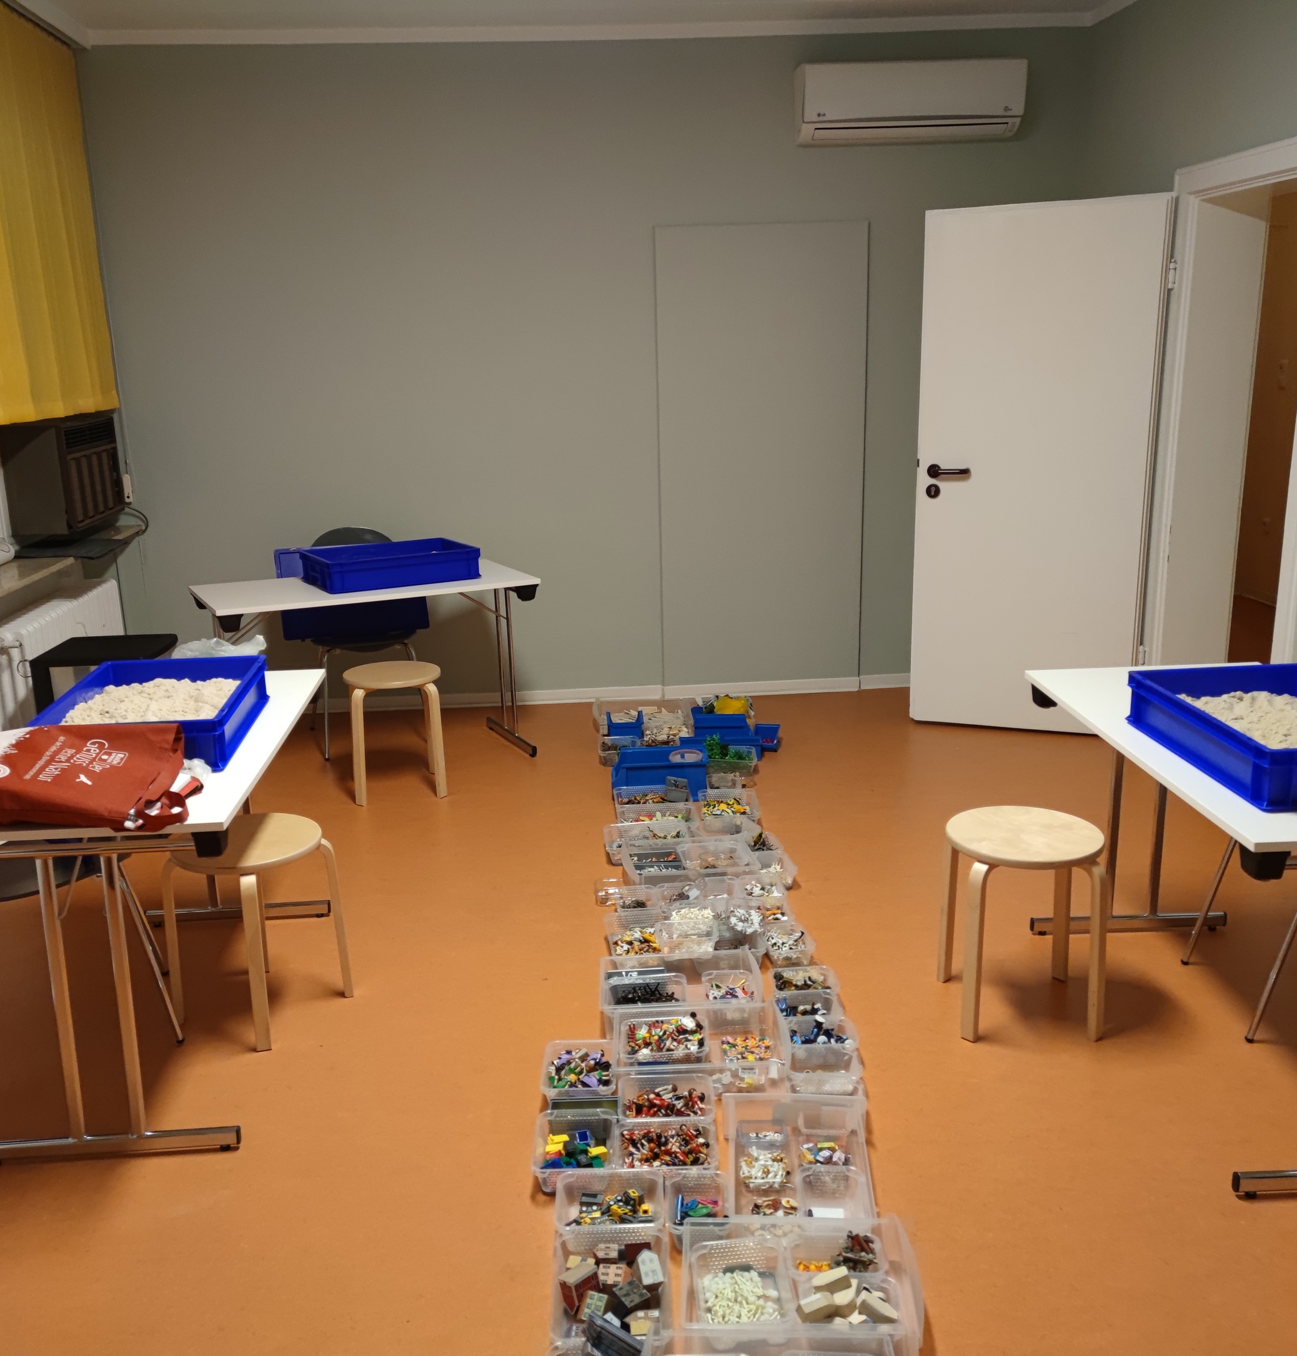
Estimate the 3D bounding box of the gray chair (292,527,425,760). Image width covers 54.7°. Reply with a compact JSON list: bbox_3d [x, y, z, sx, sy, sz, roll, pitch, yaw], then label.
[{"bbox_3d":[-1.204,-0.151,5.258,0.510,0.845,0.550,-6,15,-18],"label":"gray chair"}]

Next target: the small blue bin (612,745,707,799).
[{"bbox_3d":[0.044,0.356,4.603,0.345,0.145,0.210,-2,14,0],"label":"small blue bin"}]

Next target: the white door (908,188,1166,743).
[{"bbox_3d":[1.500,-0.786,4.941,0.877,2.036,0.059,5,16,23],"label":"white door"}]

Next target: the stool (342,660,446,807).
[{"bbox_3d":[-0.944,0.202,4.691,0.365,0.450,0.365,-5,15,-15],"label":"stool"}]

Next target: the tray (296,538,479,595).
[{"bbox_3d":[-1.013,-0.446,4.927,0.600,0.115,0.400,-10,16,-29],"label":"tray"}]

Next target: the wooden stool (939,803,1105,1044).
[{"bbox_3d":[0.880,0.581,2.970,0.352,0.453,0.352,-1,14,2],"label":"wooden stool"}]

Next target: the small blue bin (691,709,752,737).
[{"bbox_3d":[0.306,0.234,5.095,0.240,0.125,0.150,-2,14,0],"label":"small blue bin"}]

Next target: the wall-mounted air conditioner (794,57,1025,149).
[{"bbox_3d":[1.070,-2.348,5.133,0.903,0.296,0.202,-3,14,-4],"label":"wall-mounted air conditioner"}]

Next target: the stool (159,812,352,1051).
[{"bbox_3d":[-0.963,0.613,3.091,0.365,0.450,0.365,-1,14,0],"label":"stool"}]

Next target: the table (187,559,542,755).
[{"bbox_3d":[-1.080,-0.006,4.945,1.200,0.735,0.600,-8,16,-25],"label":"table"}]

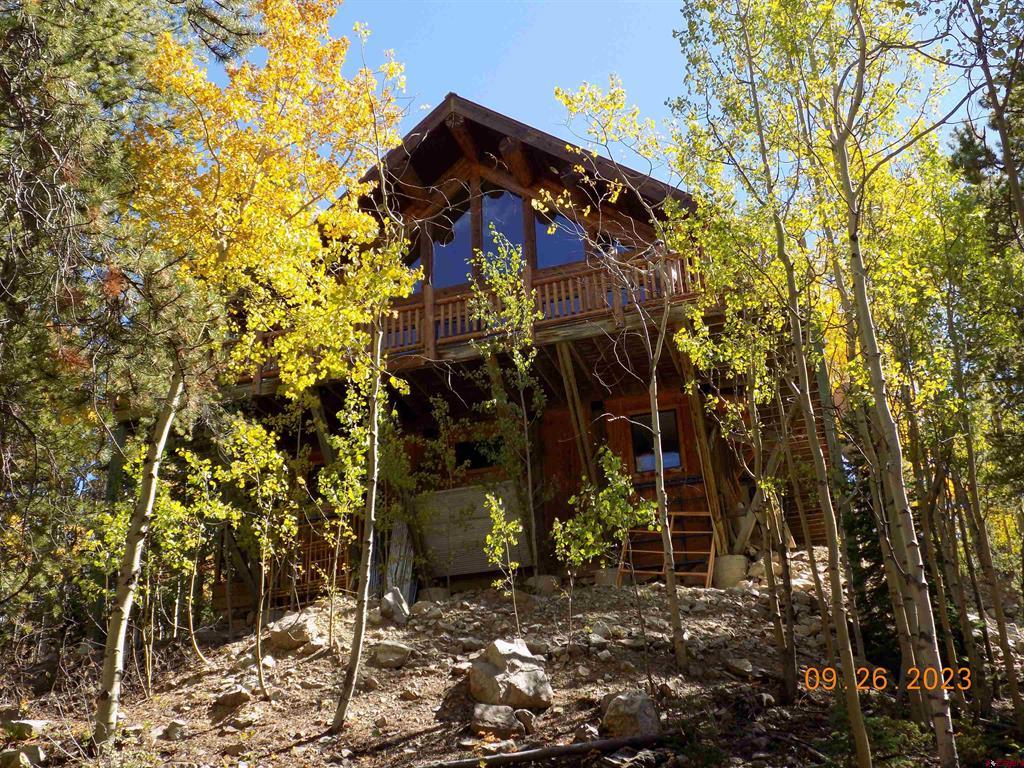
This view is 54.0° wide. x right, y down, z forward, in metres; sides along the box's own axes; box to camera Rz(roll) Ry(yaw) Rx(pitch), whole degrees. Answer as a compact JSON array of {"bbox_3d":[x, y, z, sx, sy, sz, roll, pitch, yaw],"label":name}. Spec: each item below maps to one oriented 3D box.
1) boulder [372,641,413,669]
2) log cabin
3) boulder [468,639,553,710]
[{"bbox_3d":[-1.236,2.797,10.400,0.410,0.280,0.350,0,-24,-7],"label":"boulder"},{"bbox_3d":[0.681,0.013,24.012,11.934,11.424,11.118,-10,-25,15],"label":"log cabin"},{"bbox_3d":[-0.013,2.571,8.900,0.728,0.613,0.600,-3,-16,-1],"label":"boulder"}]

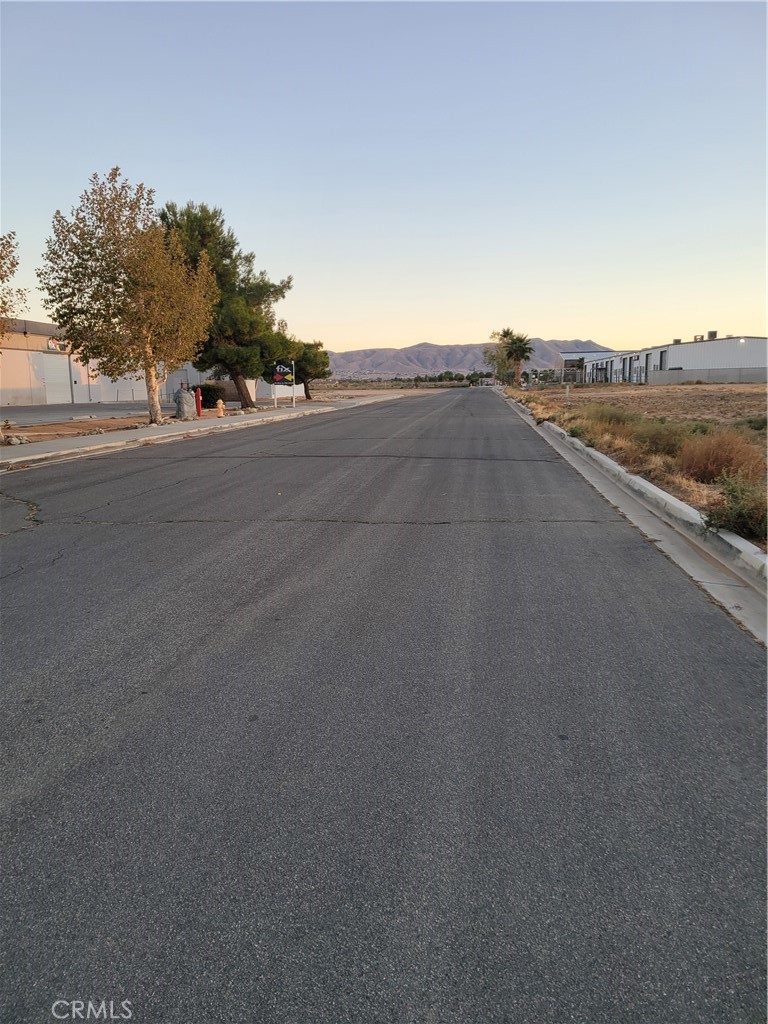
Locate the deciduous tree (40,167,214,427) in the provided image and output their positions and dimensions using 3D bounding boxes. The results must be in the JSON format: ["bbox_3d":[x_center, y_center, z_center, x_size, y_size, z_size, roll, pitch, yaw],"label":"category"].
[{"bbox_3d":[-8.490,-7.059,25.476,6.024,8.144,5.800,0,10,0],"label":"deciduous tree"}]

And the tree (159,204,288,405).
[{"bbox_3d":[-8.196,-10.567,39.791,6.929,10.338,6.800,0,10,0],"label":"tree"}]

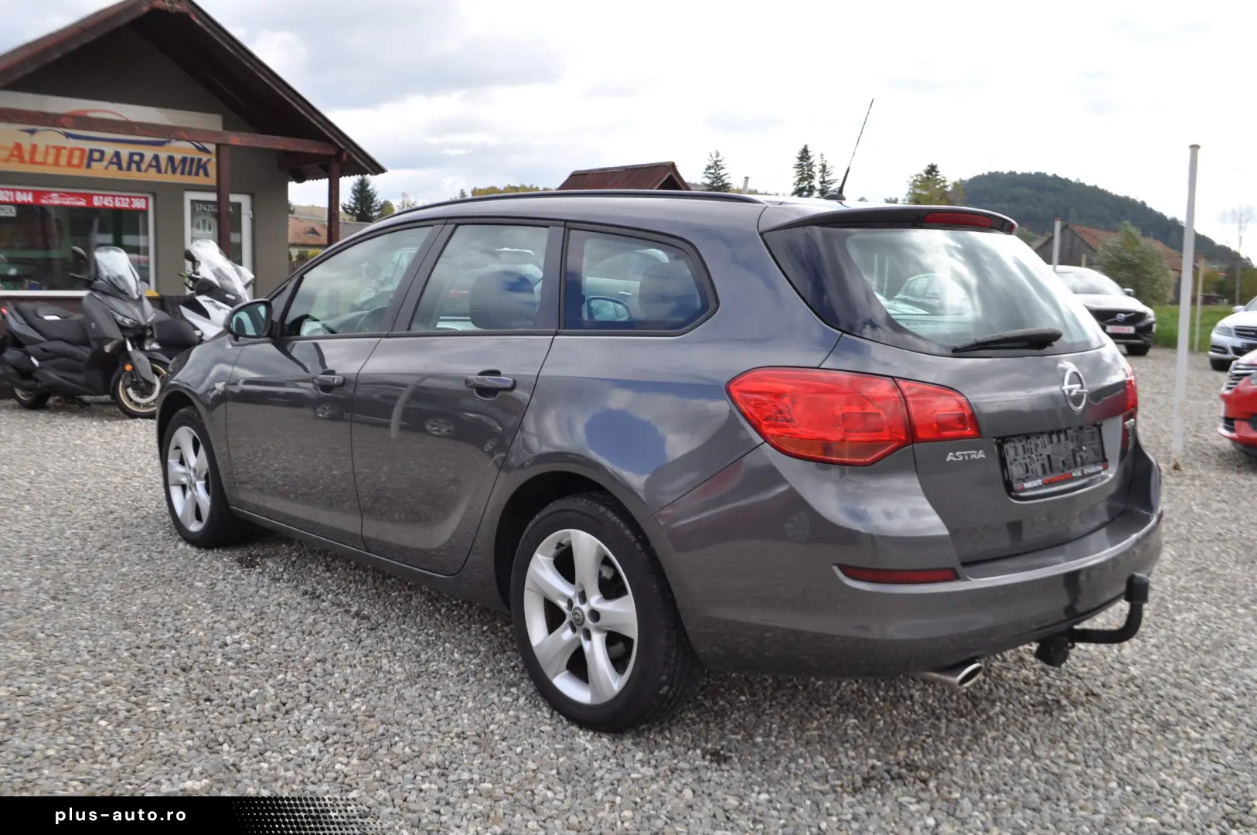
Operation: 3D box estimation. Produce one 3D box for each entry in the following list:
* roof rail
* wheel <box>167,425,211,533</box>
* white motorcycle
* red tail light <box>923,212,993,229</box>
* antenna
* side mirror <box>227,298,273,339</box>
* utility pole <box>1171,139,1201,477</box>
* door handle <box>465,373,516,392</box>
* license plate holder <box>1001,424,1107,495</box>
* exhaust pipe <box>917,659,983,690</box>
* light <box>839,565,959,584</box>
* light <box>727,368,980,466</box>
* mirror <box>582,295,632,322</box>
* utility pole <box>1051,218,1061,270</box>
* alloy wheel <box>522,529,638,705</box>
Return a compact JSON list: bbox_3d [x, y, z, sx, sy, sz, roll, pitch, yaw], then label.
[{"bbox_3d":[-0.260,-0.675,3.608,0.055,0.070,1.830,-6,10,-42],"label":"roof rail"},{"bbox_3d":[-1.896,0.268,5.191,0.190,0.478,0.478,-6,10,-42],"label":"wheel"},{"bbox_3d":[-4.159,-0.879,10.689,2.150,1.480,0.800,6,9,37],"label":"white motorcycle"},{"bbox_3d":[0.922,-0.546,3.188,0.335,0.036,0.045,-6,10,-42],"label":"red tail light"},{"bbox_3d":[0.658,-0.798,3.452,0.040,0.290,0.170,-6,10,-42],"label":"antenna"},{"bbox_3d":[-1.469,-0.381,4.456,0.195,0.160,0.120,-6,10,-42],"label":"side mirror"},{"bbox_3d":[3.792,-0.736,7.833,0.070,2.190,0.070,0,7,0],"label":"utility pole"},{"bbox_3d":[-0.412,-0.101,3.373,0.050,0.042,0.225,-6,10,-42],"label":"door handle"},{"bbox_3d":[1.131,0.101,3.034,0.530,0.130,0.020,-6,-6,-42],"label":"license plate holder"},{"bbox_3d":[0.780,0.627,2.850,0.082,0.062,0.145,-6,10,-42],"label":"exhaust pipe"},{"bbox_3d":[0.626,0.356,2.647,0.275,0.042,0.050,-1,8,-15],"label":"light"},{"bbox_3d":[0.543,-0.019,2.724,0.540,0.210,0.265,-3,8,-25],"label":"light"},{"bbox_3d":[-0.110,-0.521,5.645,0.230,0.160,0.140,-6,10,-42],"label":"mirror"},{"bbox_3d":[5.876,-1.670,15.930,0.075,2.150,0.075,1,7,0],"label":"utility pole"},{"bbox_3d":[-0.076,0.543,3.237,0.190,0.480,0.480,-6,10,-42],"label":"alloy wheel"}]

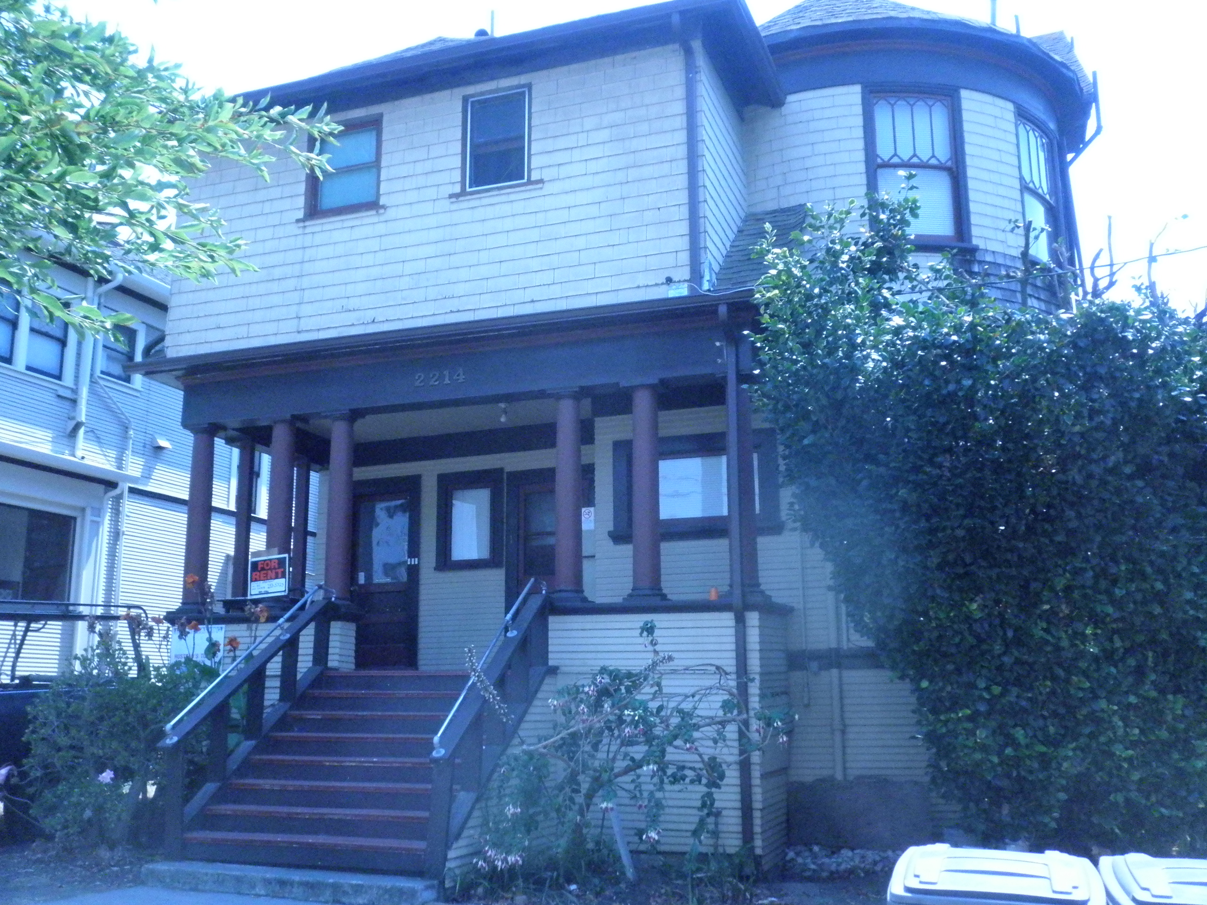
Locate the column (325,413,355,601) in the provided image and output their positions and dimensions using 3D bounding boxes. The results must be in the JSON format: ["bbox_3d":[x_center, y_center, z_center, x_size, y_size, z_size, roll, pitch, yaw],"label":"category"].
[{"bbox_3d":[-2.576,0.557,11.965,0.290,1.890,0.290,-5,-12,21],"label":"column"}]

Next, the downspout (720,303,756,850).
[{"bbox_3d":[1.107,0.942,10.130,0.110,4.547,0.250,-5,-12,21],"label":"downspout"}]

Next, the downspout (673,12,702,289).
[{"bbox_3d":[0.760,-2.761,11.185,0.100,2.480,0.500,-4,-11,19],"label":"downspout"}]

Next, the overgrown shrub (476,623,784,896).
[{"bbox_3d":[0.311,2.321,9.441,2.200,1.950,1.650,-4,-11,19],"label":"overgrown shrub"}]

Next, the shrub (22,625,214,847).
[{"bbox_3d":[-4.564,2.776,11.654,1.950,1.920,1.450,-4,-11,19],"label":"shrub"}]

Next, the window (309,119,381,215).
[{"bbox_3d":[-2.708,-2.991,12.745,0.870,1.040,0.130,-4,-11,19],"label":"window"}]

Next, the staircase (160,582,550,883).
[{"bbox_3d":[-1.954,2.200,10.365,2.460,2.320,2.350,-4,-11,19],"label":"staircase"}]

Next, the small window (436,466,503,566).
[{"bbox_3d":[-1.520,0.761,13.811,0.870,1.127,0.140,-5,-12,21],"label":"small window"}]

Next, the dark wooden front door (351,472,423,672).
[{"bbox_3d":[-2.572,1.417,14.093,1.020,2.210,0.150,-5,-12,21],"label":"dark wooden front door"}]

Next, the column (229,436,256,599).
[{"bbox_3d":[-4.022,0.797,13.475,0.220,1.920,0.220,-4,-11,19],"label":"column"}]

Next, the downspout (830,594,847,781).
[{"bbox_3d":[2.020,2.022,10.572,0.090,1.581,0.095,-5,-12,21],"label":"downspout"}]

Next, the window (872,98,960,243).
[{"bbox_3d":[3.235,-2.960,12.561,0.970,1.600,0.150,1,-10,-5],"label":"window"}]

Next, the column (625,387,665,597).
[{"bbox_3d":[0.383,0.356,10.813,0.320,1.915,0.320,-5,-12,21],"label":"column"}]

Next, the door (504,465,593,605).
[{"bbox_3d":[-0.577,1.286,13.599,1.144,2.281,0.120,-4,-11,21],"label":"door"}]

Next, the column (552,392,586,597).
[{"bbox_3d":[-0.322,0.431,11.497,0.320,1.960,0.320,0,-10,0],"label":"column"}]

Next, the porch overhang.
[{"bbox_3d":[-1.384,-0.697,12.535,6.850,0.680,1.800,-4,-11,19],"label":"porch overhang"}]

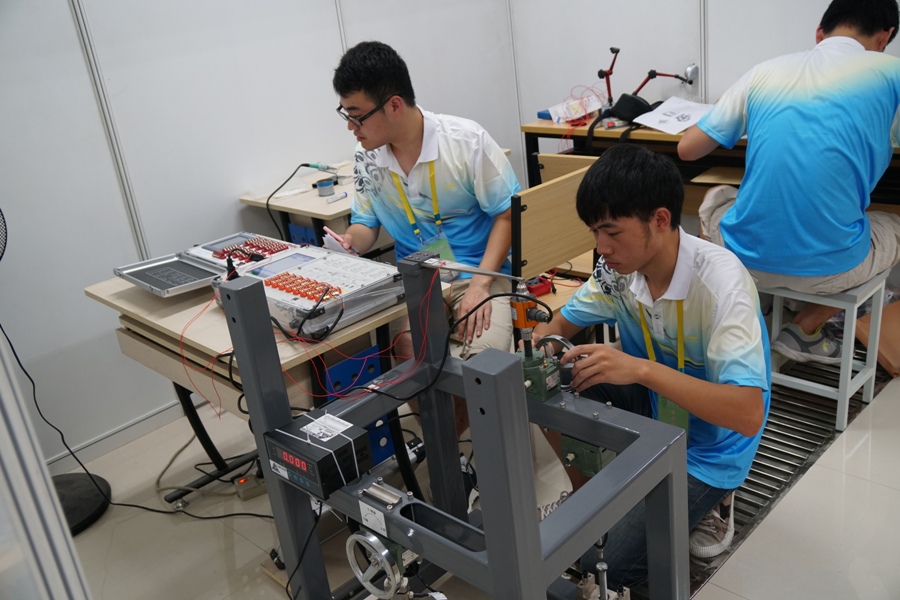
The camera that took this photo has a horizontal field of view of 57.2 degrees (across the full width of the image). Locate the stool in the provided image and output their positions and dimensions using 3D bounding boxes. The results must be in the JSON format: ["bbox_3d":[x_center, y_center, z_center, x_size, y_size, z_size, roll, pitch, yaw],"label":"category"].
[{"bbox_3d":[1.158,0.128,2.648,0.345,0.447,0.255,14,30,43],"label":"stool"}]

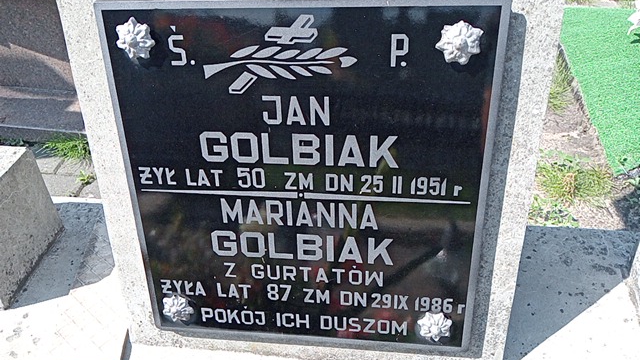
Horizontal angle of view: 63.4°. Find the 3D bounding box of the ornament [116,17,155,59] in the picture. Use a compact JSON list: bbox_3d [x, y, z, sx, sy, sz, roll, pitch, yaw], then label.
[{"bbox_3d":[-0.221,-0.170,0.620,0.049,0.049,0.019,2,25,7],"label":"ornament"}]

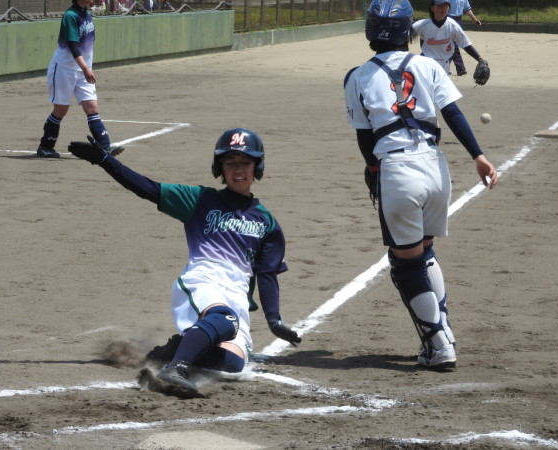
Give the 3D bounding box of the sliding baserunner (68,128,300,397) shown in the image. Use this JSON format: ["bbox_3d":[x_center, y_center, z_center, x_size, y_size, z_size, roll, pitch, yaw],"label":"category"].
[{"bbox_3d":[-0.431,0.149,11.493,1.030,1.060,1.130,0,6,-3],"label":"sliding baserunner"}]

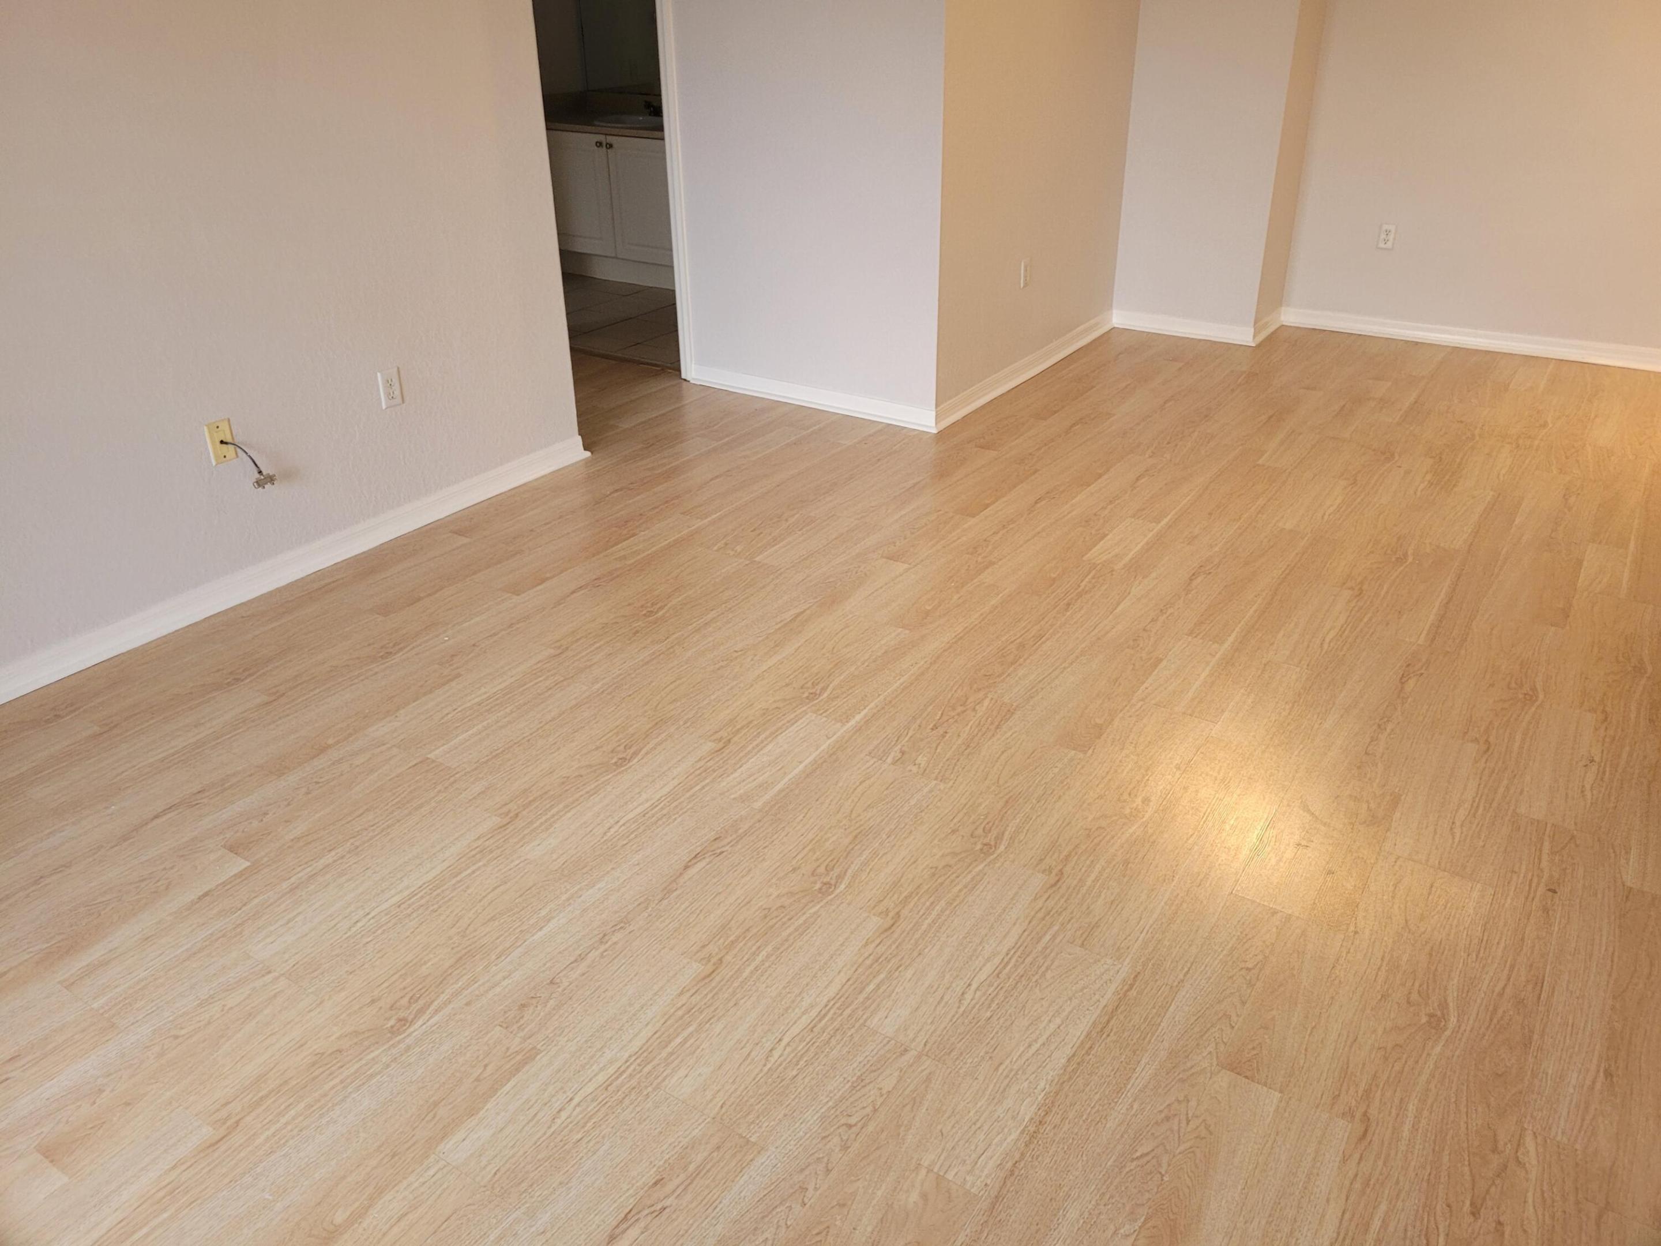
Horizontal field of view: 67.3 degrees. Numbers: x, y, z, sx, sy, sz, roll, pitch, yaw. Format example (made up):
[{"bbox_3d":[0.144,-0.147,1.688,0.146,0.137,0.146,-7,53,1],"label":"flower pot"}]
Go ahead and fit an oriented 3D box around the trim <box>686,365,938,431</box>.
[{"bbox_3d":[-0.096,-0.920,5.051,1.232,0.082,0.018,17,33,31],"label":"trim"}]

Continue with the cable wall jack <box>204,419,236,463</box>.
[{"bbox_3d":[-1.648,-0.490,3.376,0.008,0.115,0.071,16,32,30],"label":"cable wall jack"}]

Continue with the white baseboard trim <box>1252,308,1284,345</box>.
[{"bbox_3d":[2.085,-1.412,5.934,0.018,0.082,0.466,16,32,29],"label":"white baseboard trim"}]

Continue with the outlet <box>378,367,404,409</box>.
[{"bbox_3d":[-1.336,-0.715,3.793,0.008,0.115,0.071,16,32,30],"label":"outlet"}]

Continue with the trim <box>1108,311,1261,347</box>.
[{"bbox_3d":[1.685,-1.406,5.934,0.689,0.082,0.018,17,32,30],"label":"trim"}]

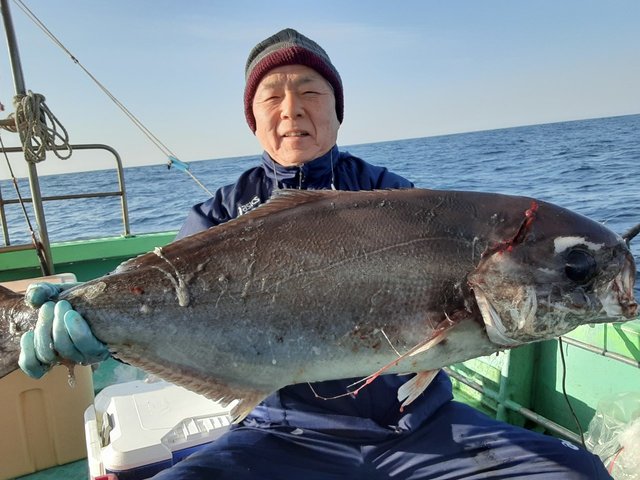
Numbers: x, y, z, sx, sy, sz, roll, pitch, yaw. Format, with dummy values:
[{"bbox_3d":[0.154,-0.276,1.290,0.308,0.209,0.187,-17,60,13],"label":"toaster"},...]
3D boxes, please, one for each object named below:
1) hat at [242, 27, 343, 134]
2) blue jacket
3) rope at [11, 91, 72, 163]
[{"bbox_3d":[-0.049,-0.309,0.965,0.192,0.205,0.225,-6,10,1],"label":"hat"},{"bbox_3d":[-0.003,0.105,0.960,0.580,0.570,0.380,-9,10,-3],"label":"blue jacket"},{"bbox_3d":[-1.283,-0.523,2.300,0.250,0.330,0.170,-9,11,-14],"label":"rope"}]

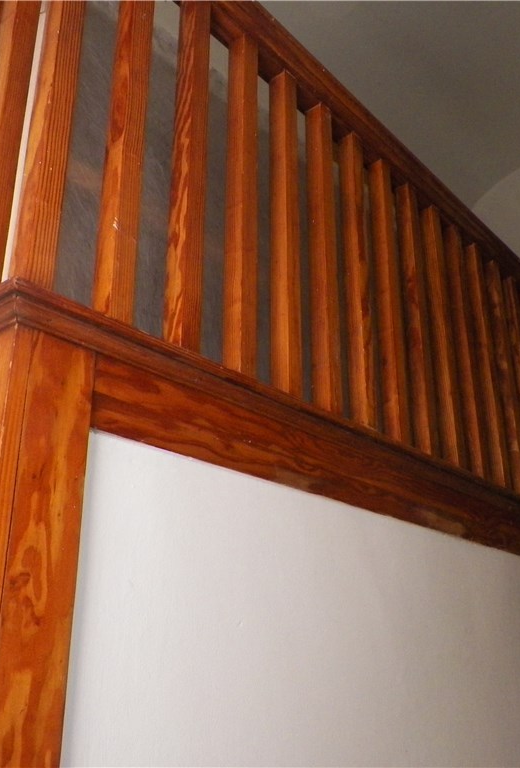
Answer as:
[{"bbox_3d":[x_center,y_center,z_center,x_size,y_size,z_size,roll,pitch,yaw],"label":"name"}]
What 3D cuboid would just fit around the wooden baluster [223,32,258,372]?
[{"bbox_3d":[-0.027,-0.285,1.158,0.034,0.638,0.034,-17,-27,37],"label":"wooden baluster"}]

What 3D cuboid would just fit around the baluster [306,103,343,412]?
[{"bbox_3d":[0.113,-0.225,1.311,0.034,0.639,0.034,-17,-27,37],"label":"baluster"}]

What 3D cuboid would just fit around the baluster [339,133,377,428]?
[{"bbox_3d":[0.182,-0.197,1.386,0.034,0.639,0.034,-17,-27,37],"label":"baluster"}]

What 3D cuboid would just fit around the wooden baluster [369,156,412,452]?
[{"bbox_3d":[0.252,-0.165,1.462,0.034,0.636,0.034,-17,-27,37],"label":"wooden baluster"}]

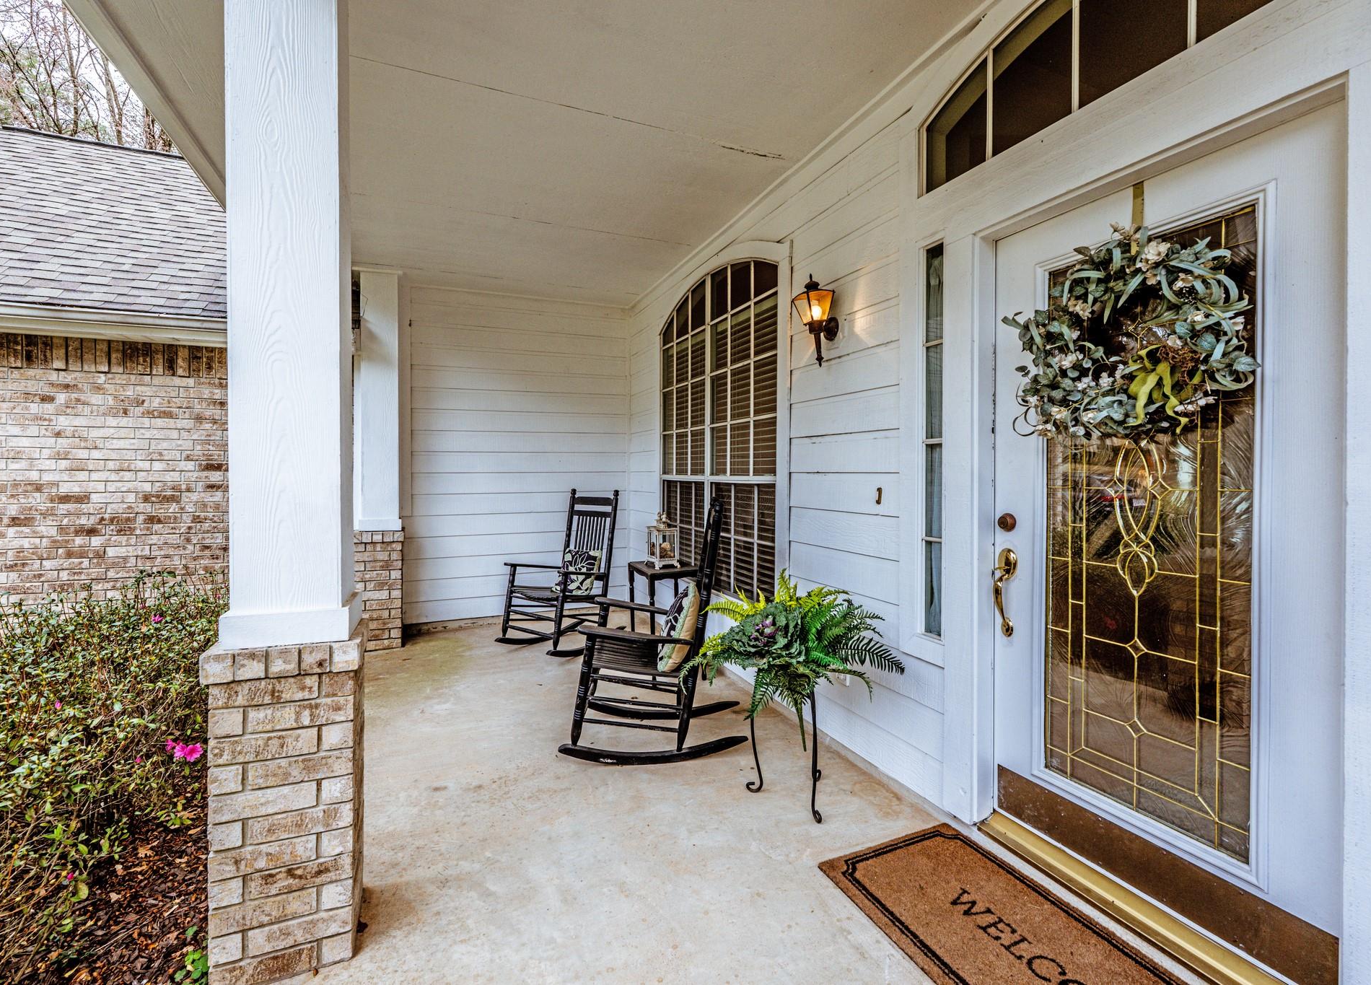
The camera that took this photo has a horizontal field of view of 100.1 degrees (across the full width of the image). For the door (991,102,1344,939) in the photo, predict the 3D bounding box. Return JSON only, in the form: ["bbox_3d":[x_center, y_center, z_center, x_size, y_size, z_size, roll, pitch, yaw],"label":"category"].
[{"bbox_3d":[1.292,0.149,1.674,0.050,2.030,0.870,-1,2,-23],"label":"door"}]

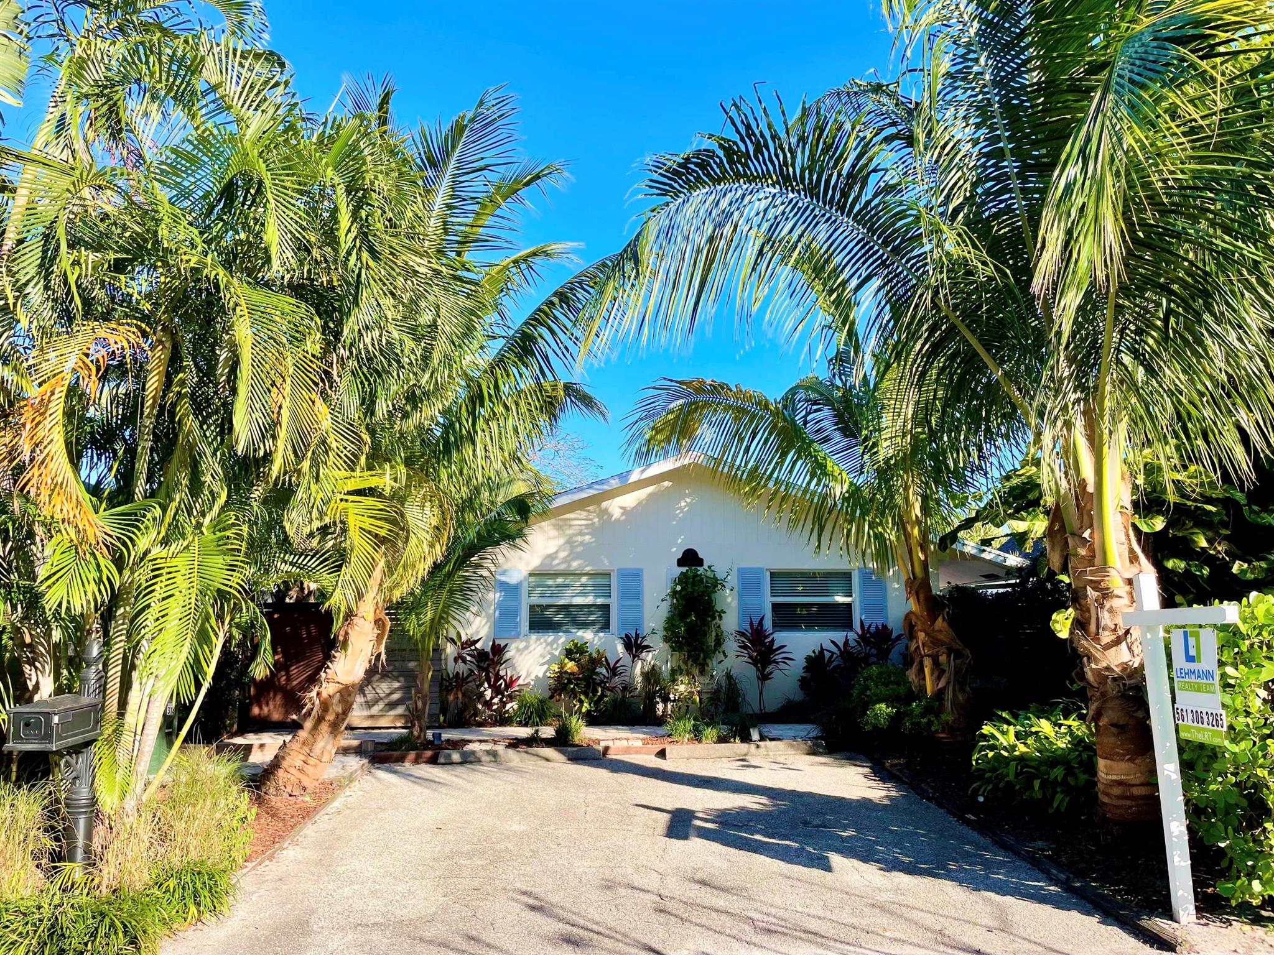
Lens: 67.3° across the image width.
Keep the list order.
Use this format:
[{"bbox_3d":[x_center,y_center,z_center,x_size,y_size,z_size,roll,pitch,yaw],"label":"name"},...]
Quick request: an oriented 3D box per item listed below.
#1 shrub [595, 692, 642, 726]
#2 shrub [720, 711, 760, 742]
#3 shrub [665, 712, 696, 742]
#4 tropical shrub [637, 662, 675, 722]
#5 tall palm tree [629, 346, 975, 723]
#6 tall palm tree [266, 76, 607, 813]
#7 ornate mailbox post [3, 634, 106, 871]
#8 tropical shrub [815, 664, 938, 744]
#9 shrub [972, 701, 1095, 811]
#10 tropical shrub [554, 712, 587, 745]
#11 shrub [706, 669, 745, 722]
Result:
[{"bbox_3d":[-0.243,2.979,12.319,0.602,0.426,0.550,0,-7,0],"label":"shrub"},{"bbox_3d":[1.140,2.745,10.535,0.427,0.342,0.410,0,-7,0],"label":"shrub"},{"bbox_3d":[0.482,2.755,10.533,0.362,0.321,0.370,0,-7,0],"label":"shrub"},{"bbox_3d":[0.259,2.788,12.445,0.479,0.786,0.480,0,-7,0],"label":"tropical shrub"},{"bbox_3d":[1.945,0.675,11.105,4.086,4.504,3.300,0,-7,0],"label":"tall palm tree"},{"bbox_3d":[-1.859,-0.462,8.631,3.200,6.439,3.100,0,-7,0],"label":"tall palm tree"},{"bbox_3d":[-3.410,1.632,5.526,0.290,1.384,0.680,0,-7,0],"label":"ornate mailbox post"},{"bbox_3d":[2.771,2.614,11.056,1.437,0.923,1.200,0,-7,0],"label":"tropical shrub"},{"bbox_3d":[3.214,2.255,7.724,1.052,0.851,1.000,0,-7,0],"label":"shrub"},{"bbox_3d":[-0.720,2.714,10.337,0.355,0.356,0.360,0,-7,0],"label":"tropical shrub"},{"bbox_3d":[1.176,2.864,12.637,0.552,0.682,0.520,0,-7,0],"label":"shrub"}]

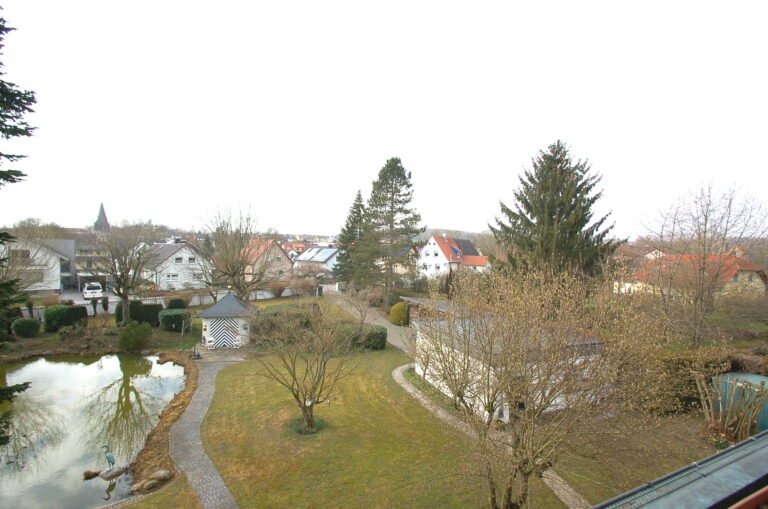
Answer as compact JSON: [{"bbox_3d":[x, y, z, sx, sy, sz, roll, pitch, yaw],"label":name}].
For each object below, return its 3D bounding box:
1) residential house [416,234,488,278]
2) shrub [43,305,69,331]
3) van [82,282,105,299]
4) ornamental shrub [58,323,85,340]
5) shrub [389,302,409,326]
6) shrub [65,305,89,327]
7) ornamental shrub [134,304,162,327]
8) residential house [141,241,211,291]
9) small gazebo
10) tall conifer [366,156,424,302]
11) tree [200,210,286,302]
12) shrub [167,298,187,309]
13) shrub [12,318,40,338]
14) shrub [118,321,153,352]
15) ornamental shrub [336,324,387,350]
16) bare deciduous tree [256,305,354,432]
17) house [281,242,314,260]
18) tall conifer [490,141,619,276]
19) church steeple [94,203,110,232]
[{"bbox_3d":[14.895,0.577,69.066,13.000,8.700,9.000,-1,3,-43],"label":"residential house"},{"bbox_3d":[-26.019,5.146,25.624,1.600,1.650,1.700,-2,3,-45],"label":"shrub"},{"bbox_3d":[-36.664,4.413,40.411,1.850,1.780,4.700,-2,3,-44],"label":"van"},{"bbox_3d":[-22.405,5.454,22.900,1.350,1.050,1.200,0,3,-18],"label":"ornamental shrub"},{"bbox_3d":[1.414,5.509,30.170,1.750,1.950,1.750,0,3,0],"label":"shrub"},{"bbox_3d":[-25.990,5.064,27.122,1.500,1.700,1.500,-2,3,-45],"label":"shrub"},{"bbox_3d":[-21.604,5.531,29.671,2.100,1.950,1.350,-1,3,-18],"label":"ornamental shrub"},{"bbox_3d":[-35.163,1.624,54.297,9.200,7.600,8.400,2,3,40],"label":"residential house"},{"bbox_3d":[-11.439,4.447,23.490,3.800,3.500,3.800,0,2,-14],"label":"small gazebo"},{"bbox_3d":[1.307,-2.562,36.300,6.400,16.500,6.200,1,3,0],"label":"tall conifer"},{"bbox_3d":[-15.068,0.417,34.500,8.700,10.100,8.500,1,3,0],"label":"tree"},{"bbox_3d":[-21.309,5.482,33.072,1.900,1.750,1.700,-1,3,-30],"label":"shrub"},{"bbox_3d":[-29.418,5.950,26.386,1.450,1.400,1.500,3,4,45],"label":"shrub"},{"bbox_3d":[-16.805,5.363,21.600,1.800,1.700,1.700,-1,4,-30],"label":"shrub"},{"bbox_3d":[-1.564,5.748,22.135,3.100,1.200,1.600,0,2,-10],"label":"ornamental shrub"},{"bbox_3d":[-3.031,4.399,12.477,3.600,4.600,3.600,1,2,0],"label":"bare deciduous tree"},{"bbox_3d":[-26.234,0.404,98.112,11.000,8.200,9.500,-1,3,-12],"label":"house"},{"bbox_3d":[13.997,-1.447,25.958,9.600,15.600,9.600,-1,2,-27],"label":"tall conifer"},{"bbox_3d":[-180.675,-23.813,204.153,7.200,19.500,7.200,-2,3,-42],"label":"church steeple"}]

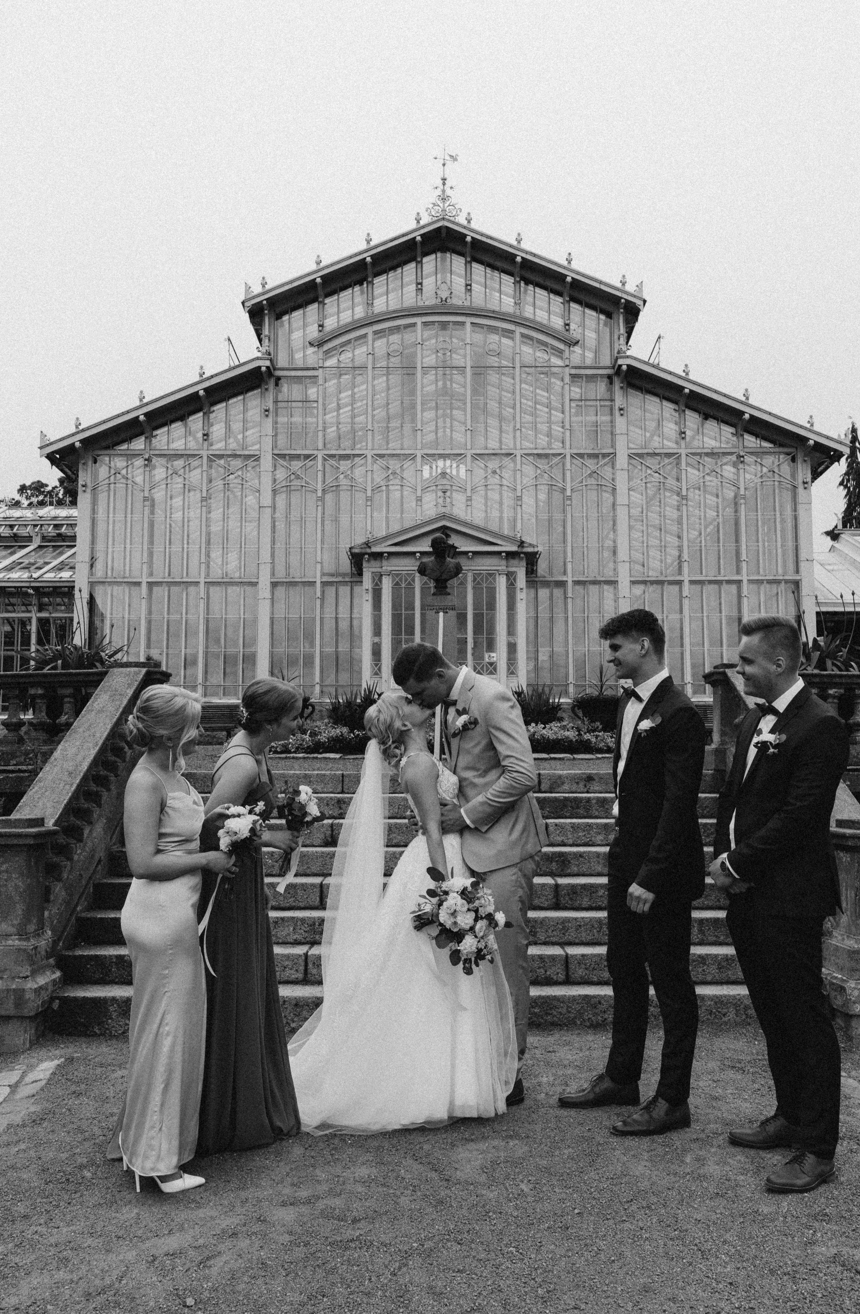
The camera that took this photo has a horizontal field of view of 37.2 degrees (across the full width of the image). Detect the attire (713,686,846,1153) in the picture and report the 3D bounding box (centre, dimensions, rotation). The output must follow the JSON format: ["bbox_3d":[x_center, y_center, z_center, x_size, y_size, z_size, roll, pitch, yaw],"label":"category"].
[{"bbox_3d":[1.171,0.831,4.232,0.420,1.516,0.550,3,-7,-24],"label":"attire"}]

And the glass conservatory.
[{"bbox_3d":[0.337,-3.433,34.436,17.319,11.091,14.000,0,-7,0],"label":"glass conservatory"}]

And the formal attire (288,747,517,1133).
[{"bbox_3d":[-0.102,0.929,4.905,0.880,1.599,0.750,-2,-7,13],"label":"formal attire"}]

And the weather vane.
[{"bbox_3d":[0.308,-10.512,28.421,0.799,1.659,0.300,0,-7,0],"label":"weather vane"}]

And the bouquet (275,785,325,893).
[{"bbox_3d":[-0.464,0.642,4.576,0.180,0.368,0.170,-1,-7,10],"label":"bouquet"}]

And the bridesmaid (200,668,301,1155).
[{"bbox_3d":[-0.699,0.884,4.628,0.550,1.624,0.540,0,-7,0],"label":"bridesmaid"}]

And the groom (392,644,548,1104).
[{"bbox_3d":[0.169,0.848,5.136,0.560,1.814,0.540,3,-7,-24],"label":"groom"}]

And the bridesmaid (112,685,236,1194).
[{"bbox_3d":[-0.824,0.861,4.108,0.430,1.548,0.450,0,-7,4],"label":"bridesmaid"}]

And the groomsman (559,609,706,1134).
[{"bbox_3d":[0.765,0.765,4.804,0.520,1.902,0.520,2,-7,-20],"label":"groomsman"}]

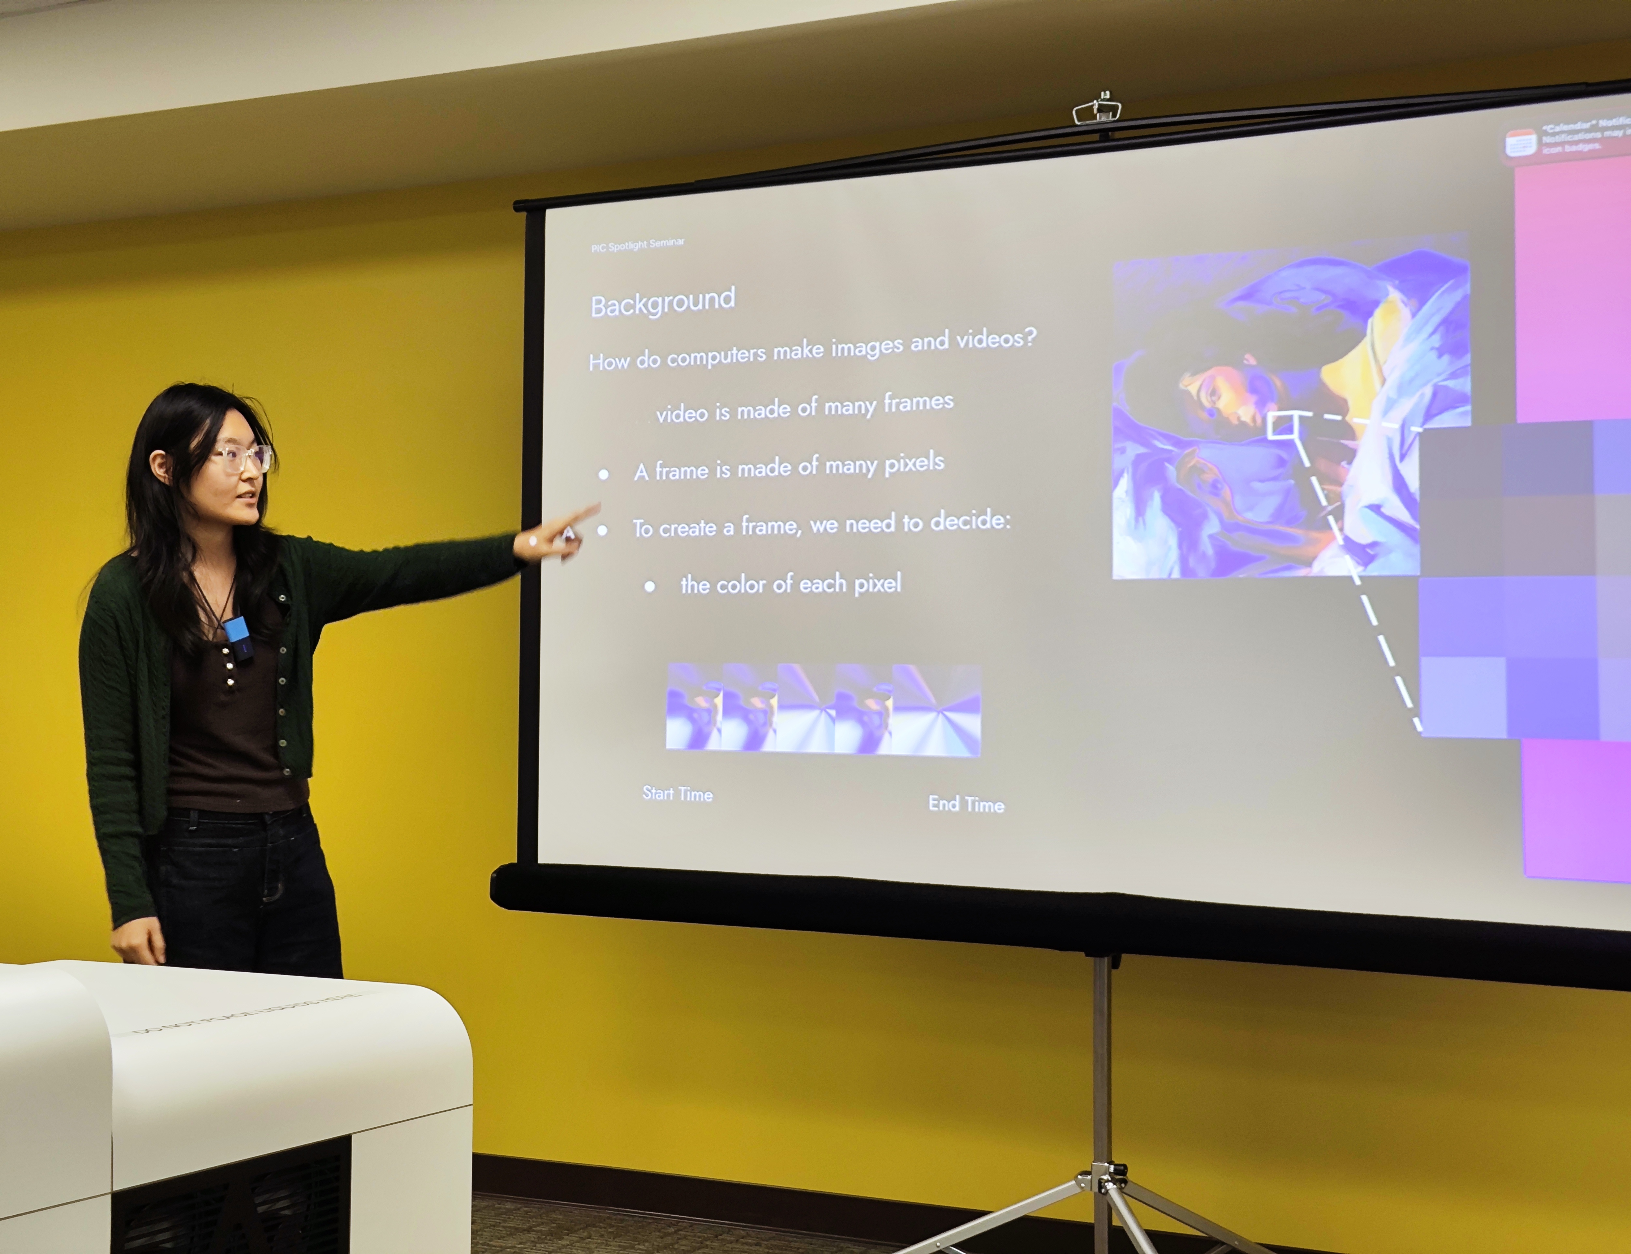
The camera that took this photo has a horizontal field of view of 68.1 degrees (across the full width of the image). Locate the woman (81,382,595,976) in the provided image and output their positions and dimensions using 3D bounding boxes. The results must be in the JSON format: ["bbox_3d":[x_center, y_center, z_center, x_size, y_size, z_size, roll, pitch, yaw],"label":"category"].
[{"bbox_3d":[-0.745,0.417,1.785,0.800,1.640,0.490,-1,-2,41],"label":"woman"}]

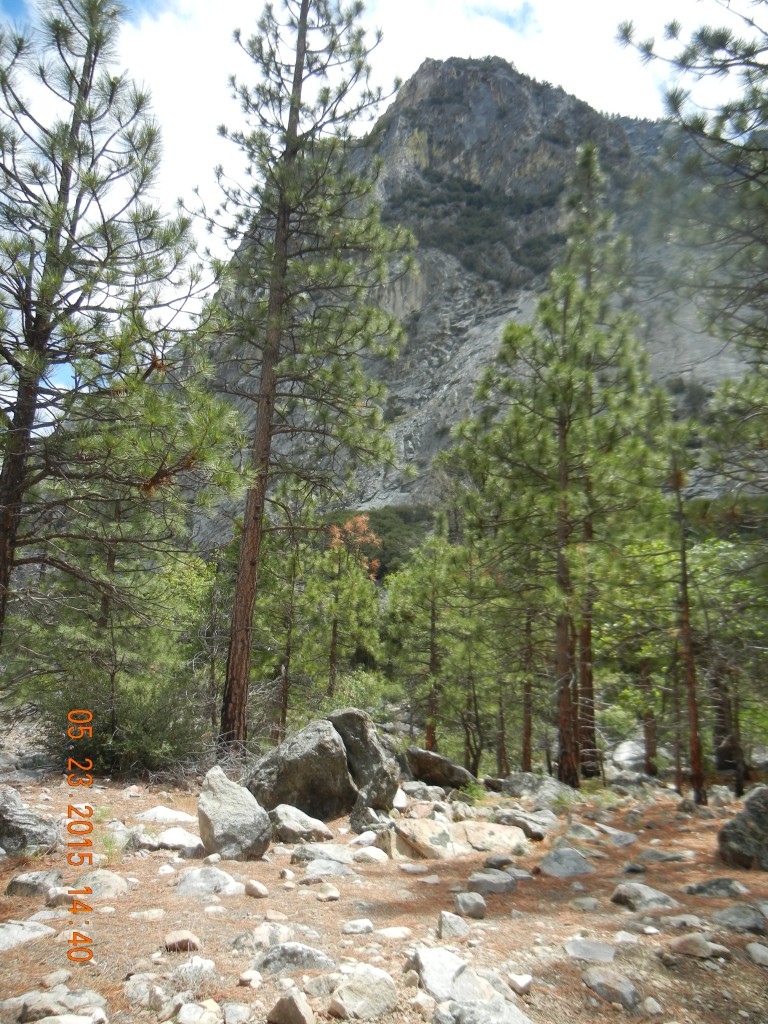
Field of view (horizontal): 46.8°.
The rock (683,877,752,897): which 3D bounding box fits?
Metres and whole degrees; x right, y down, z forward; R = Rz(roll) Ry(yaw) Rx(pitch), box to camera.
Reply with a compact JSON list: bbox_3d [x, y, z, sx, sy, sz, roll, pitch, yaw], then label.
[{"bbox_3d":[2.586,2.908,6.883,0.496,0.116,0.298,2,-15,0],"label":"rock"}]

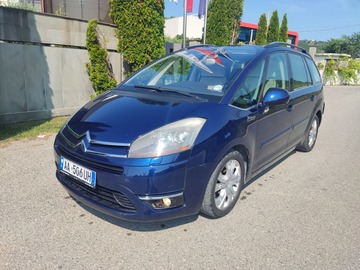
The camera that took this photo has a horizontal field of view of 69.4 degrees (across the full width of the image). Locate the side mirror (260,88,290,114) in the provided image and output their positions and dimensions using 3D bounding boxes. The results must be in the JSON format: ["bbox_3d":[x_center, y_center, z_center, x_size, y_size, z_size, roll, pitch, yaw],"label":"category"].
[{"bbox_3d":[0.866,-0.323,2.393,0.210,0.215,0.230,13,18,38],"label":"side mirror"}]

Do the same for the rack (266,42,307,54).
[{"bbox_3d":[1.489,-1.184,3.534,0.060,0.110,1.720,13,18,38],"label":"rack"}]

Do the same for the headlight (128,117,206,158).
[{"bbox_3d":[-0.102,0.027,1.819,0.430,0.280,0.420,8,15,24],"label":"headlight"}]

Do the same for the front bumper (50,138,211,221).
[{"bbox_3d":[-0.646,0.250,2.211,1.760,0.540,0.560,13,18,38],"label":"front bumper"}]

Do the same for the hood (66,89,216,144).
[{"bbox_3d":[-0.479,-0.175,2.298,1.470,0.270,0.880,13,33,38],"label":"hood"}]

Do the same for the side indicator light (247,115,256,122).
[{"bbox_3d":[0.595,-0.144,2.205,0.020,0.045,0.170,13,18,38],"label":"side indicator light"}]

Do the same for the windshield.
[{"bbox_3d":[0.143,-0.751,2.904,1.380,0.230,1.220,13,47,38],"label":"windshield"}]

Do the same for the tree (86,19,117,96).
[{"bbox_3d":[-2.134,-1.849,7.129,0.680,2.560,0.760,13,18,38],"label":"tree"}]

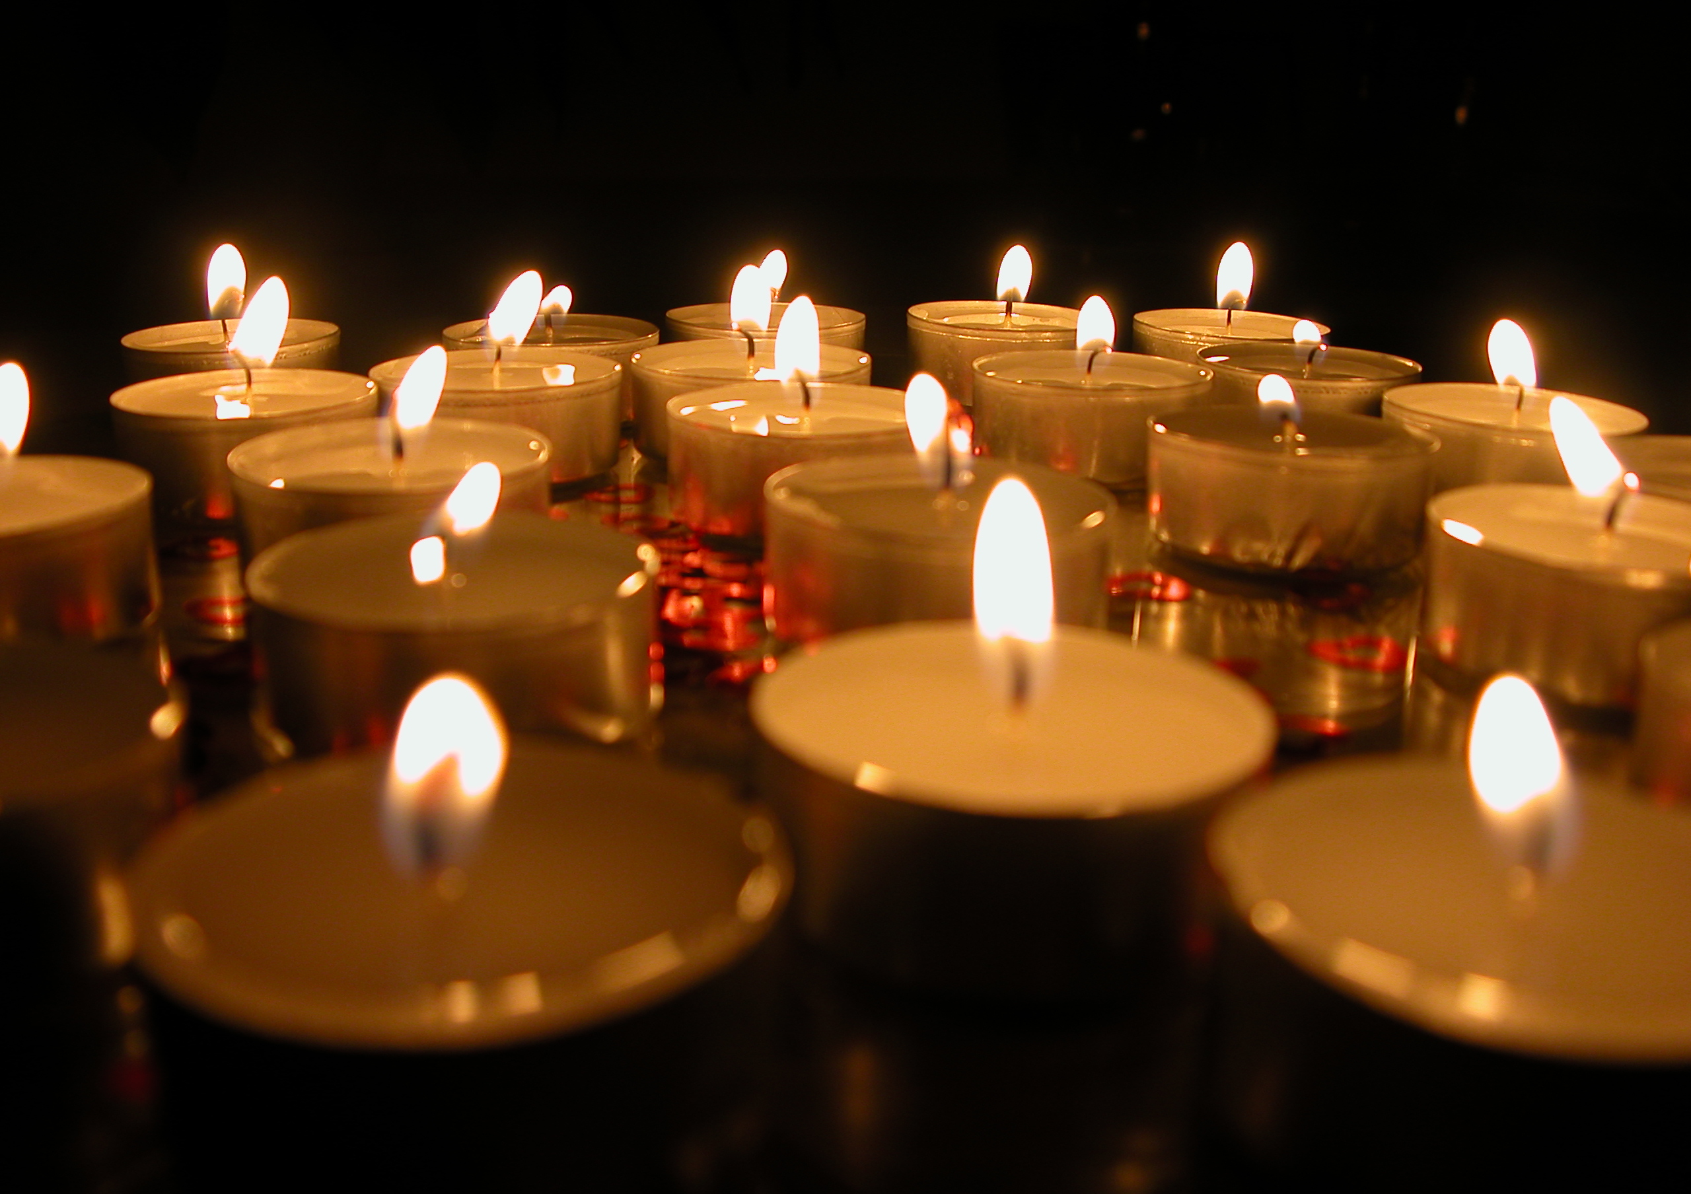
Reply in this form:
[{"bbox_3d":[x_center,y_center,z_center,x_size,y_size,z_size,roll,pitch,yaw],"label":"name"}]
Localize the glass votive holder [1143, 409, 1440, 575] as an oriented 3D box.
[{"bbox_3d":[0.060,-0.015,0.235,0.038,0.015,0.038,1,18,0],"label":"glass votive holder"}]

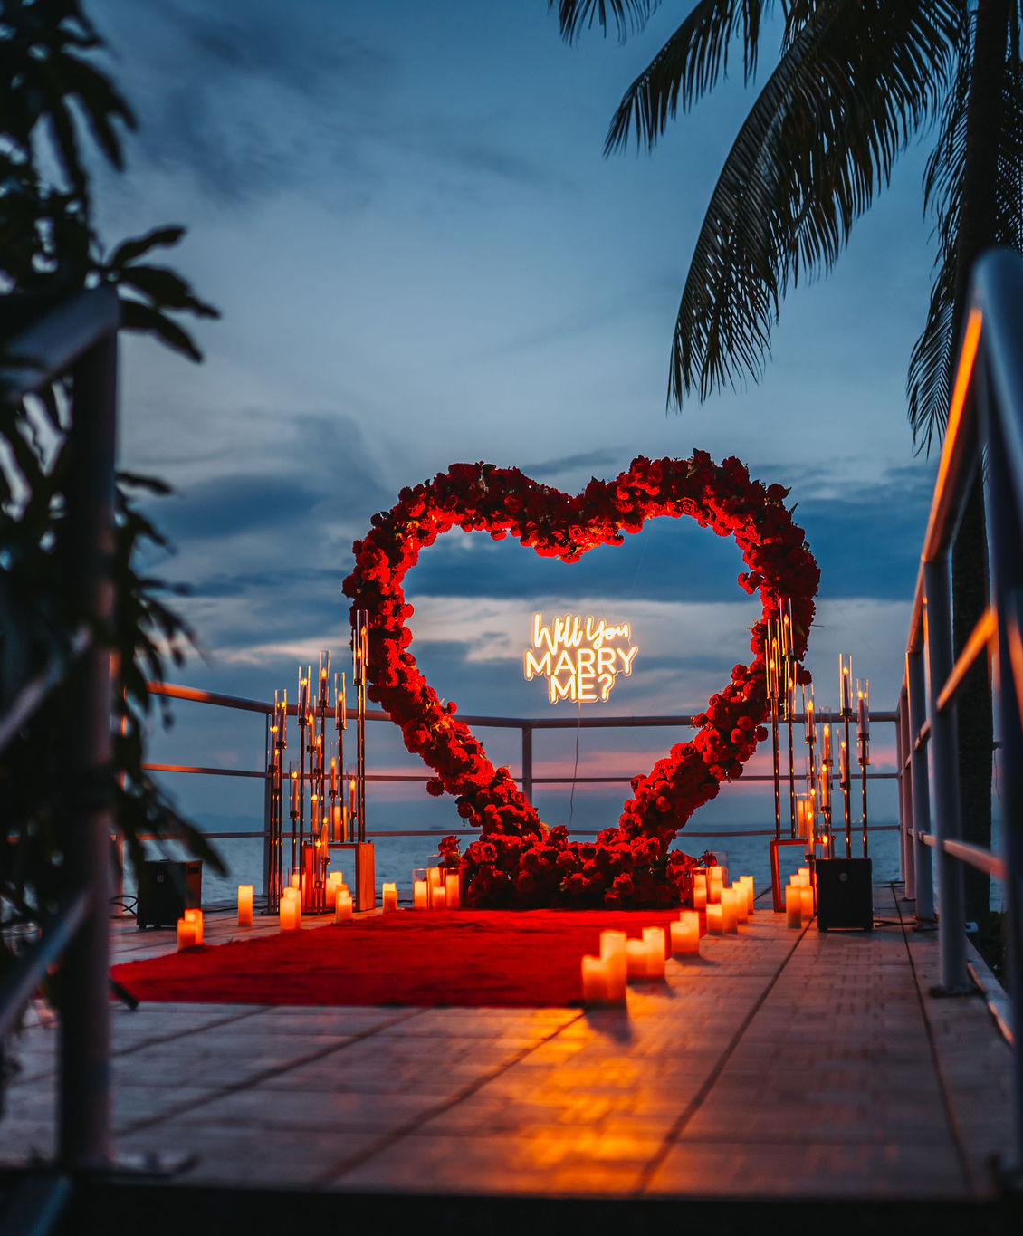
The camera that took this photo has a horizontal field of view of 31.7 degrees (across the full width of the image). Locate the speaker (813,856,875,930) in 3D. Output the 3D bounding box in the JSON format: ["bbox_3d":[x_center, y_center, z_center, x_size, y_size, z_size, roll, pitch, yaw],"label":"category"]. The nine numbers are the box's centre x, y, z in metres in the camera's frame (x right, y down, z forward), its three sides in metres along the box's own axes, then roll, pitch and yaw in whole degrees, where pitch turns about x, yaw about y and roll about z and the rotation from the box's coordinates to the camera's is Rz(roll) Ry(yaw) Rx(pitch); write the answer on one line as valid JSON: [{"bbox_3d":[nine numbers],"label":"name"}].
[{"bbox_3d":[1.318,1.090,7.134,0.215,0.287,0.185,-2,-7,11],"label":"speaker"}]

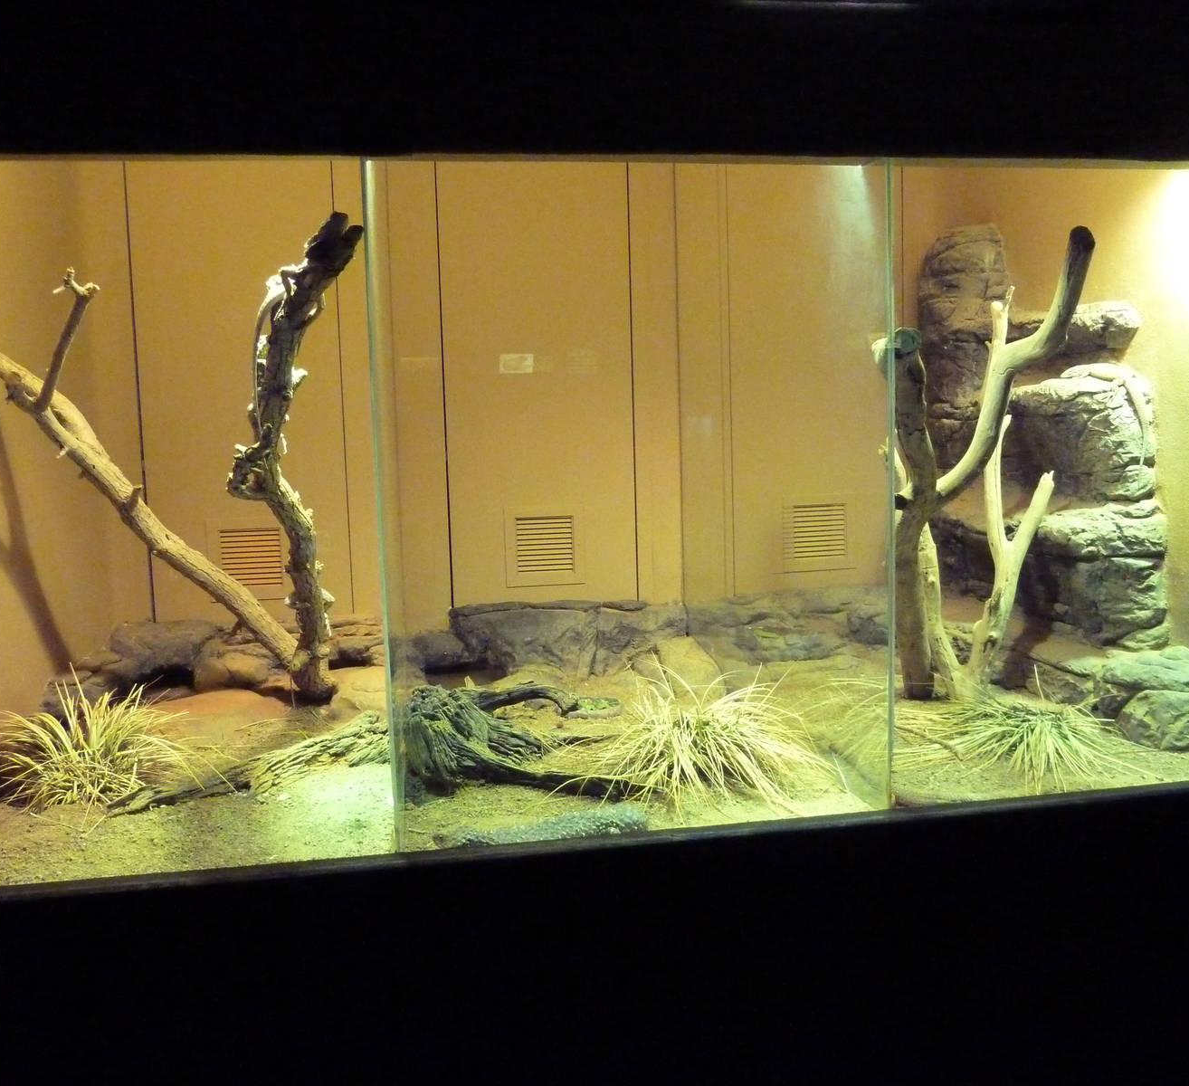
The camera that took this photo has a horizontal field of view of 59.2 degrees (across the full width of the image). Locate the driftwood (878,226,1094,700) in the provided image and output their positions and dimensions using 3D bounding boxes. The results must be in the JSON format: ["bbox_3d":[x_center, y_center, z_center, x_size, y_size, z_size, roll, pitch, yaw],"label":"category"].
[{"bbox_3d":[1.190,-0.235,3.200,0.640,1.440,0.470,-2,5,-3],"label":"driftwood"}]

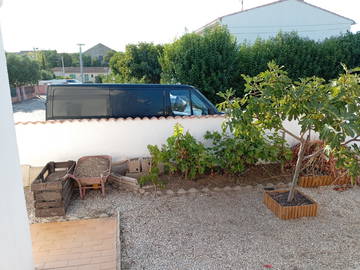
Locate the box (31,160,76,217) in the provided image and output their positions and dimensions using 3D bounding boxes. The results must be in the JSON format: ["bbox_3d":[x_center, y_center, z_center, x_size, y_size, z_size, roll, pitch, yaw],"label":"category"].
[{"bbox_3d":[-2.687,1.133,6.151,0.590,0.725,1.305,-2,14,-9],"label":"box"}]

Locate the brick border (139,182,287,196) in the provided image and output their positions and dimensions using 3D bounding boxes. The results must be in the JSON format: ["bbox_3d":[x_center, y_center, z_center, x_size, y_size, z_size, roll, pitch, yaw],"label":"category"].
[{"bbox_3d":[0.906,1.293,6.831,3.770,0.106,0.135,-2,14,-8],"label":"brick border"}]

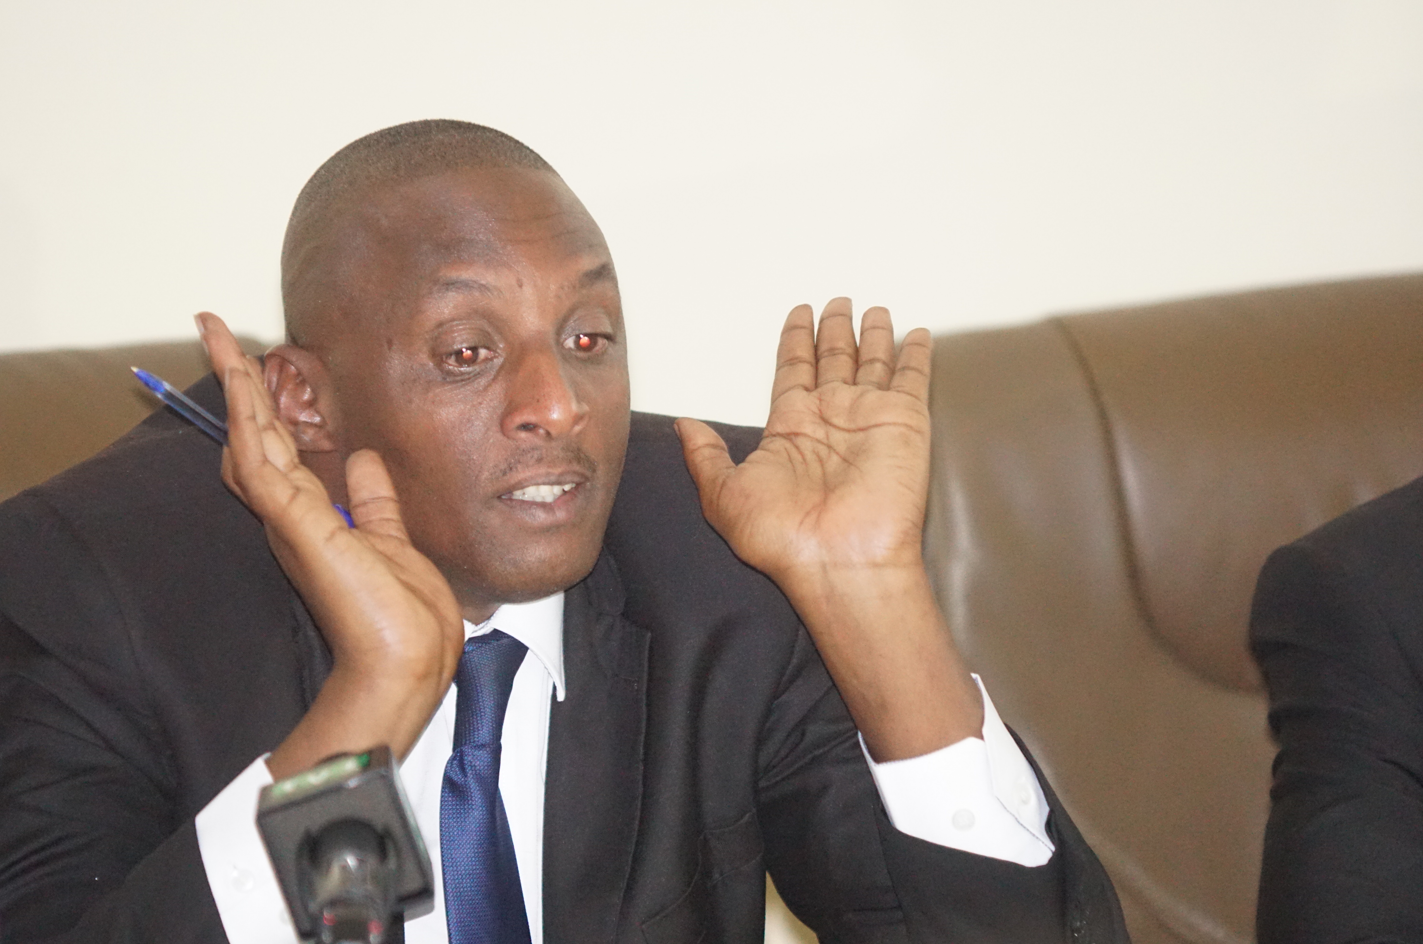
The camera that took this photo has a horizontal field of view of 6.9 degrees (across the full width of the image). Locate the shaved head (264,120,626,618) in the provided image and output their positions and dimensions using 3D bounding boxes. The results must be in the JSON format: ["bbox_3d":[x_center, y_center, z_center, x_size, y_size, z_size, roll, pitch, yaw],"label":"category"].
[{"bbox_3d":[-0.127,-0.051,5.750,0.172,0.242,0.212,-6,1,-29],"label":"shaved head"}]

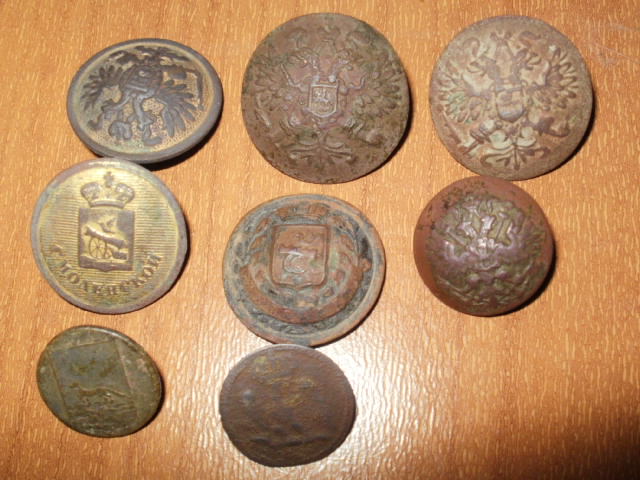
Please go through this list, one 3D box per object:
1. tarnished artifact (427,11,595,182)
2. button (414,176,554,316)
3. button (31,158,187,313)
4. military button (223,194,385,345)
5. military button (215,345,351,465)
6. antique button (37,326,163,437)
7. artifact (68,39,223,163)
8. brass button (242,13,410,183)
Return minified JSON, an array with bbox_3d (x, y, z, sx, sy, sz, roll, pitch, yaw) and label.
[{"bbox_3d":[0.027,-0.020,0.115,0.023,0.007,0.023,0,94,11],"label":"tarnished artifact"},{"bbox_3d":[0.022,0.001,0.111,0.019,0.010,0.019,0,85,7],"label":"button"},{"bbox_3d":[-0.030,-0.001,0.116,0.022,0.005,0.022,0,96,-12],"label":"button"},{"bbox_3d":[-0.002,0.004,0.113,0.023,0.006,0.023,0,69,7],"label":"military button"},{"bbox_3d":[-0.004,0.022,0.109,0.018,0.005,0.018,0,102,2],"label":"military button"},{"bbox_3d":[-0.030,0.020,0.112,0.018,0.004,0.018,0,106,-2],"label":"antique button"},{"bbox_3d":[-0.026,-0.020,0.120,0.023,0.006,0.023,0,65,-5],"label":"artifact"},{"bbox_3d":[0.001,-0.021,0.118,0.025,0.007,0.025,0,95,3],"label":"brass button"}]

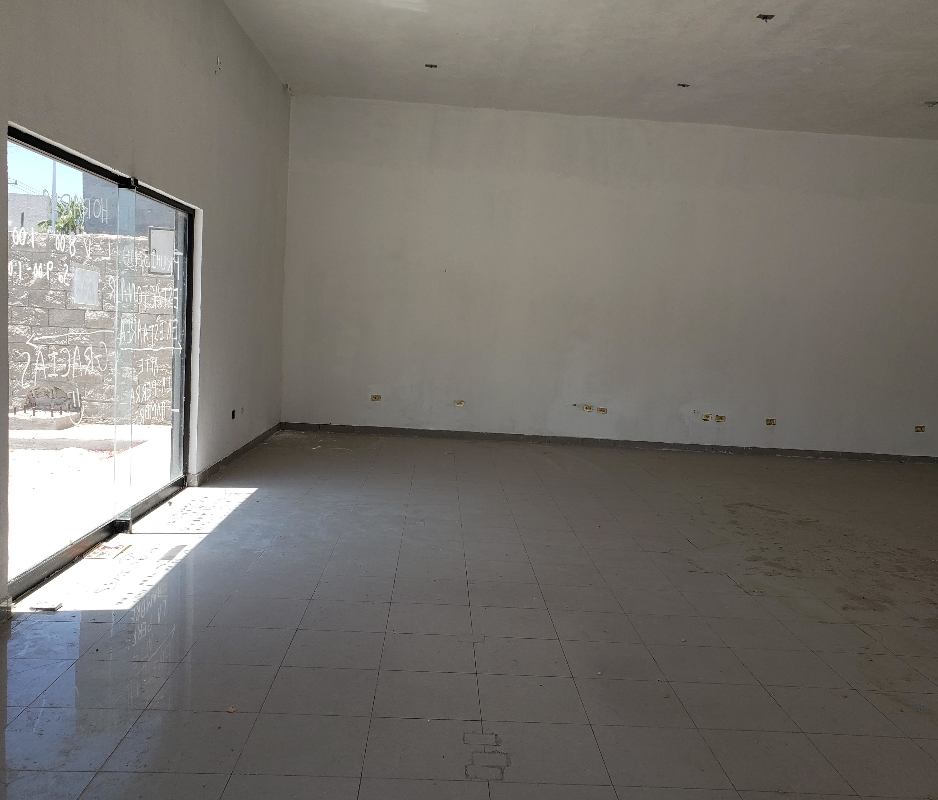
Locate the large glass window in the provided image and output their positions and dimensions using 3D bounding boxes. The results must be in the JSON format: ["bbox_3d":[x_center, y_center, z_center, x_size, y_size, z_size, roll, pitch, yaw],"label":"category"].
[{"bbox_3d":[-2.356,-0.298,5.364,0.080,2.323,3.067,3,6,-2],"label":"large glass window"}]

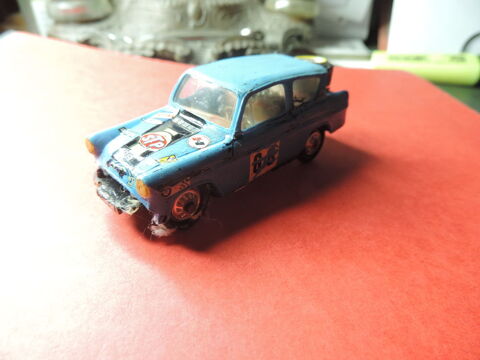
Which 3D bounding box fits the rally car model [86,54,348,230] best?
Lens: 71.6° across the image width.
[{"bbox_3d":[-0.003,-0.018,0.113,0.088,0.034,0.036,-25,40,-34],"label":"rally car model"}]

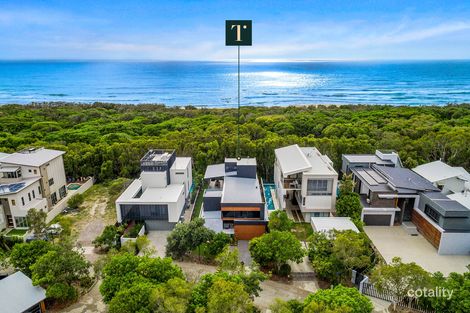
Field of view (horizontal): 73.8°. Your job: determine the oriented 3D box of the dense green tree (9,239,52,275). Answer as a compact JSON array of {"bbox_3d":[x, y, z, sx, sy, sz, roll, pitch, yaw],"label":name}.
[{"bbox_3d":[-26.930,14.030,41.520,5.300,5.600,5.300,0,17,0],"label":"dense green tree"}]

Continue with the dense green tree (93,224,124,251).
[{"bbox_3d":[-19.750,12.720,49.020,4.690,3.820,4.690,0,17,0],"label":"dense green tree"}]

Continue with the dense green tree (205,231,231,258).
[{"bbox_3d":[-2.500,12.356,45.140,3.700,3.800,3.600,0,17,0],"label":"dense green tree"}]

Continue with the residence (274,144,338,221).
[{"bbox_3d":[13.900,4.630,64.260,9.800,10.300,18.500,0,17,0],"label":"residence"}]

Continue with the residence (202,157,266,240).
[{"bbox_3d":[-0.250,6.456,56.140,10.700,8.600,17.500,0,17,0],"label":"residence"}]

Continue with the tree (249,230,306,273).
[{"bbox_3d":[5.730,13.560,43.670,7.700,5.370,7.700,0,17,0],"label":"tree"}]

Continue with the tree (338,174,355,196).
[{"bbox_3d":[21.590,6.640,60.640,2.950,6.700,2.950,0,17,0],"label":"tree"}]

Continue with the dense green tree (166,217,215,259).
[{"bbox_3d":[-6.400,11.504,45.191,6.800,5.400,6.400,0,17,0],"label":"dense green tree"}]

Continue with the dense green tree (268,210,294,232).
[{"bbox_3d":[7.780,11.320,52.570,4.330,4.410,4.330,0,17,0],"label":"dense green tree"}]

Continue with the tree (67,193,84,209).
[{"bbox_3d":[-31.960,8.810,62.800,3.250,3.170,3.250,0,17,0],"label":"tree"}]

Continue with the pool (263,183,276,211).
[{"bbox_3d":[7.400,8.702,65.151,2.400,1.000,12.600,0,17,0],"label":"pool"}]

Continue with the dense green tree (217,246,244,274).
[{"bbox_3d":[-0.740,14.410,42.270,3.500,4.570,3.500,0,17,0],"label":"dense green tree"}]

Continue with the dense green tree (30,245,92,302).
[{"bbox_3d":[-20.500,13.514,37.648,6.600,6.000,6.300,0,17,0],"label":"dense green tree"}]

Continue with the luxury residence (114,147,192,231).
[{"bbox_3d":[-13.600,5.084,57.705,9.400,10.300,19.300,0,17,0],"label":"luxury residence"}]

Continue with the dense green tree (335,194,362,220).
[{"bbox_3d":[20.000,8.824,55.247,4.600,4.600,4.500,0,17,0],"label":"dense green tree"}]

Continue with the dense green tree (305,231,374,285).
[{"bbox_3d":[13.400,12.715,40.750,8.000,5.700,6.800,0,17,0],"label":"dense green tree"}]

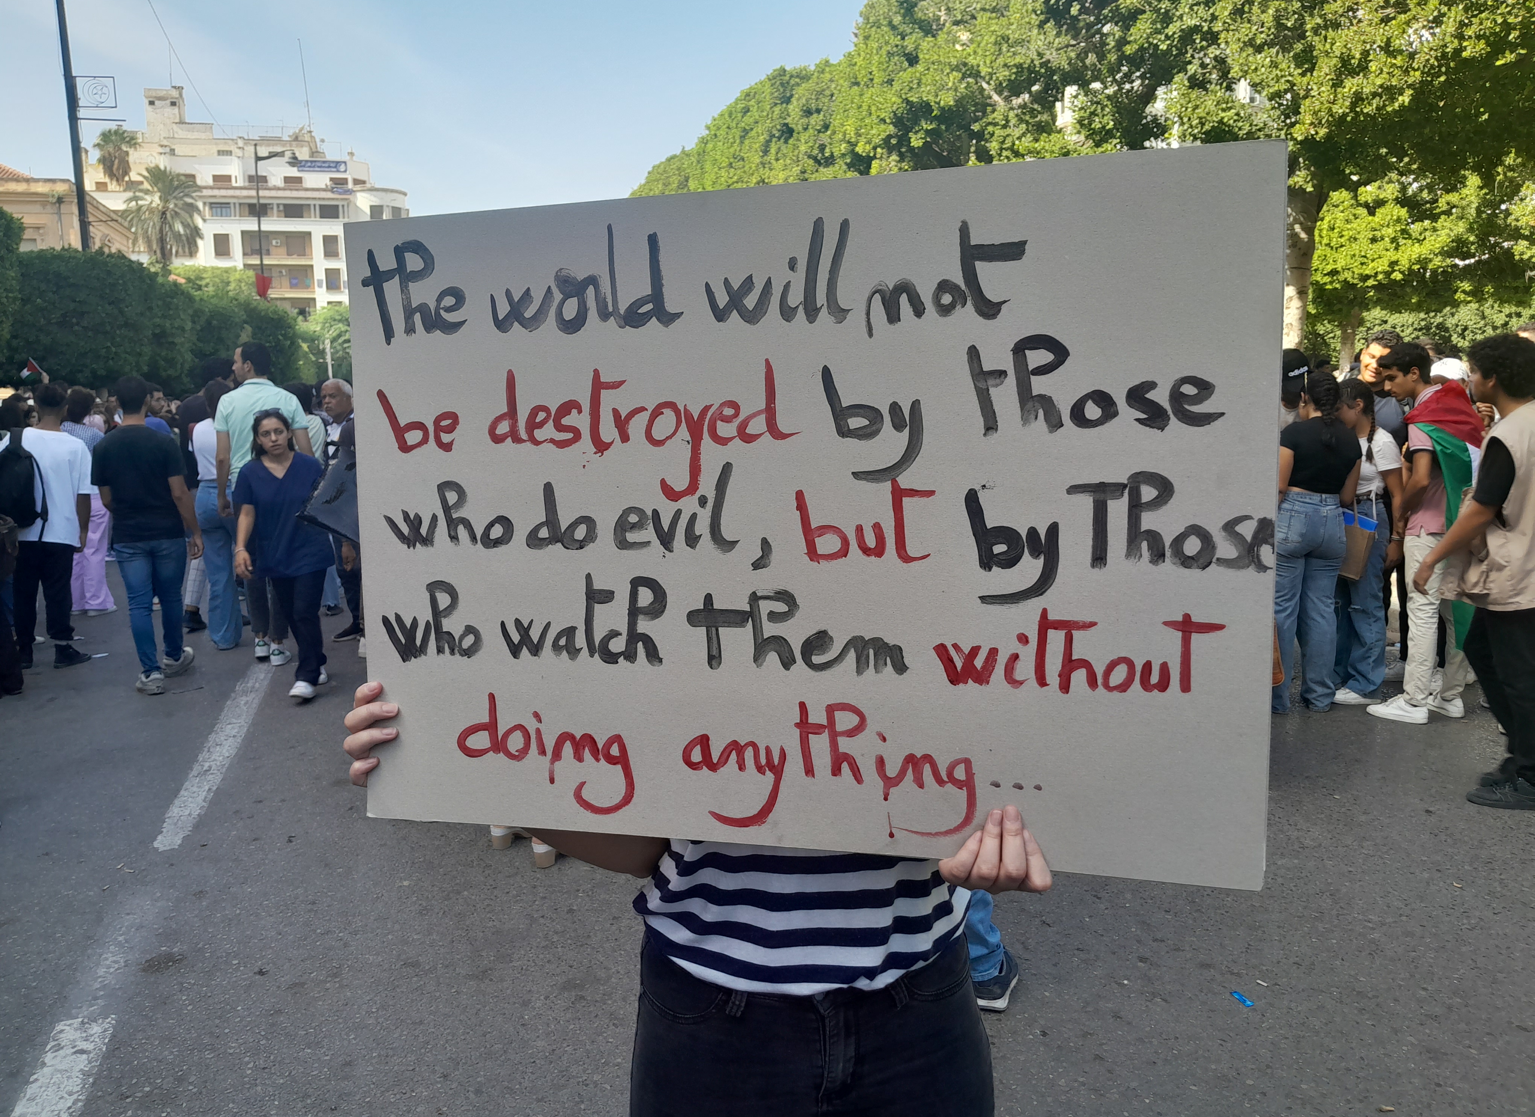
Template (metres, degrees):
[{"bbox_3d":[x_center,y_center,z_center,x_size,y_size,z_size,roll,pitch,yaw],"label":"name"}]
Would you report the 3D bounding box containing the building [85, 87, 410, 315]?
[{"bbox_3d":[-52.000,-30.600,120.000,27.000,30.500,18.000,-3,9,-13],"label":"building"}]

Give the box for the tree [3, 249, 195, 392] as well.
[{"bbox_3d":[-17.000,-5.000,29.500,4.000,5.000,5.000,-3,9,-18],"label":"tree"}]

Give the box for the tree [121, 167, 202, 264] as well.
[{"bbox_3d":[-35.637,-15.633,68.676,4.800,15.000,4.800,-3,9,-18],"label":"tree"}]

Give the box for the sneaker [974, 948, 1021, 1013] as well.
[{"bbox_3d":[0.610,1.088,3.081,0.105,0.110,0.285,2,9,14],"label":"sneaker"}]

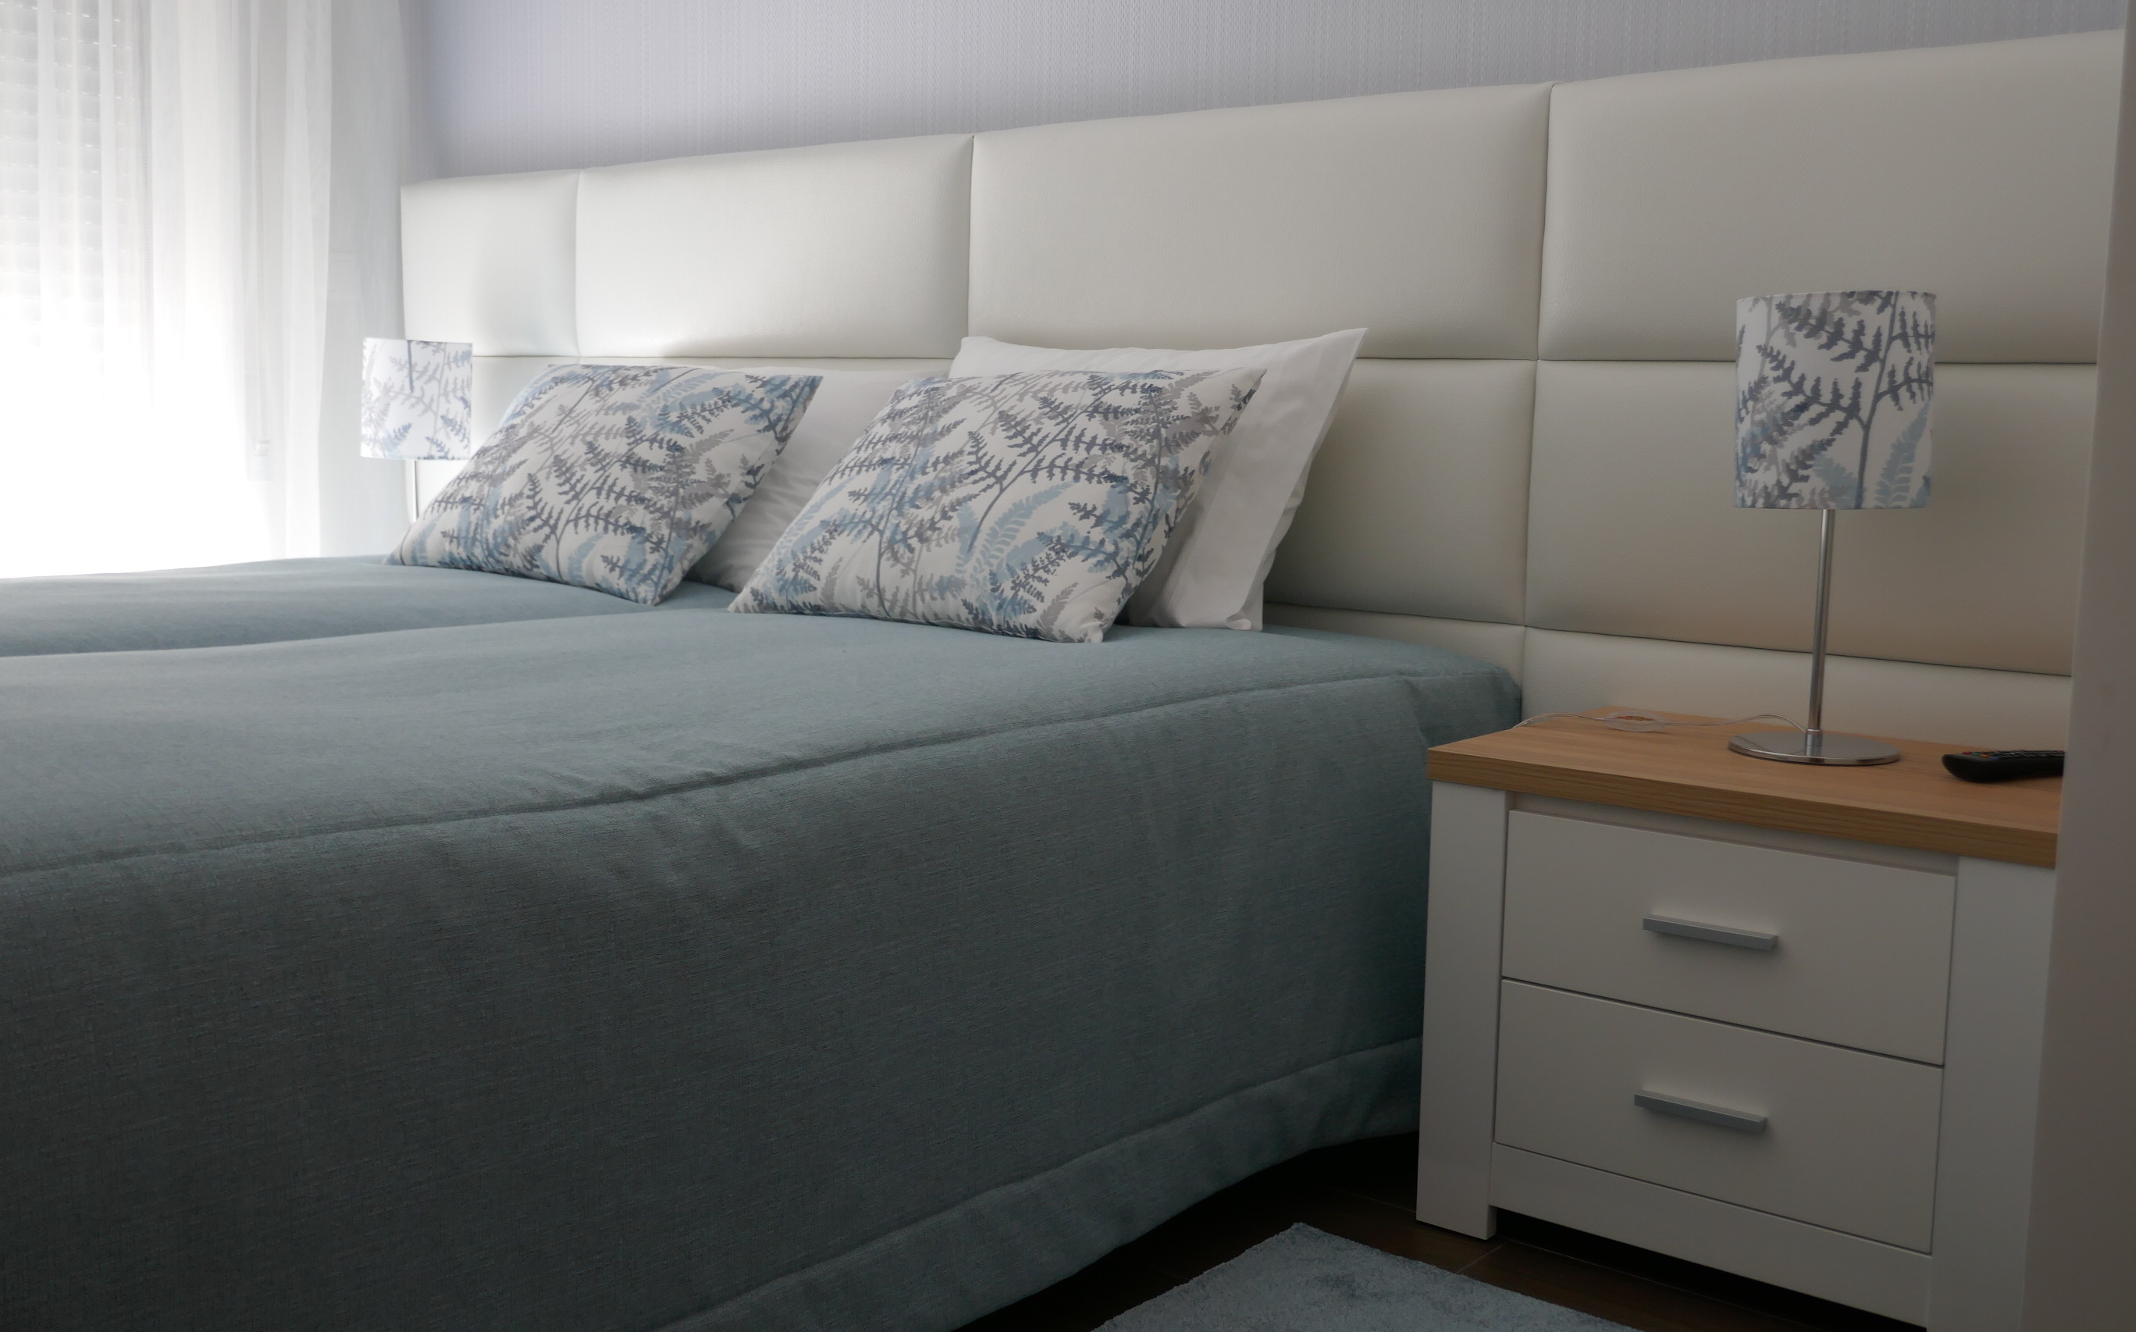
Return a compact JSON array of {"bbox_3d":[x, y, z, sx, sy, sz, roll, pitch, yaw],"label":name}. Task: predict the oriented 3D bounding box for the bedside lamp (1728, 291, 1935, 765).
[{"bbox_3d":[0.776,-0.146,2.117,0.188,0.462,0.188,7,9,38],"label":"bedside lamp"}]

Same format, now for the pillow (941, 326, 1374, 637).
[{"bbox_3d":[0.028,-0.249,2.657,0.666,0.426,0.141,7,-23,38],"label":"pillow"}]

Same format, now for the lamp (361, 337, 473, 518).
[{"bbox_3d":[-1.135,-0.348,3.647,0.187,0.447,0.187,7,9,38],"label":"lamp"}]

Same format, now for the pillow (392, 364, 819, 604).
[{"bbox_3d":[-0.660,-0.268,2.890,0.582,0.129,0.416,7,54,38],"label":"pillow"}]

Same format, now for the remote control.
[{"bbox_3d":[0.925,0.095,1.980,0.183,0.024,0.049,-2,8,-24],"label":"remote control"}]

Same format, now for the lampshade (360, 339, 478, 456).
[{"bbox_3d":[-1.133,-0.465,3.632,0.187,0.208,0.187,7,9,38],"label":"lampshade"}]

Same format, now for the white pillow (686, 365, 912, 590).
[{"bbox_3d":[-0.445,-0.274,3.015,0.660,0.370,0.150,7,-18,38],"label":"white pillow"}]

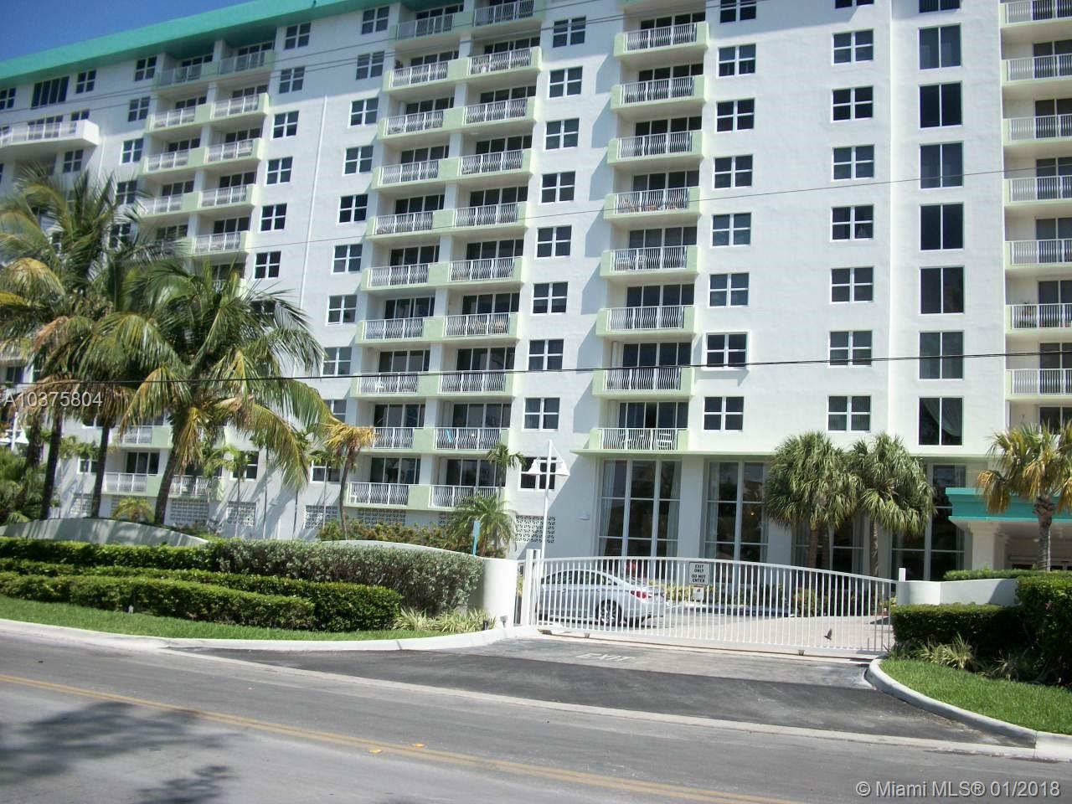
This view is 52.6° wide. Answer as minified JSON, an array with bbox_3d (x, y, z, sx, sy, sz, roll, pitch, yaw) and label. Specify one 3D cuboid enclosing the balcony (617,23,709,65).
[{"bbox_3d":[5.873,-16.495,50.048,4.500,1.200,1.000,0,-10,25],"label":"balcony"}]

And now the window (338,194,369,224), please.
[{"bbox_3d":[-9.385,-9.942,55.921,1.670,1.390,0.150,0,-10,25],"label":"window"}]

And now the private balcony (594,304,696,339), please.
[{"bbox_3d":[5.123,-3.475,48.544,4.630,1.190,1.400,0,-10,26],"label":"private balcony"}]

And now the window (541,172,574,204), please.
[{"bbox_3d":[1.066,-10.017,50.911,1.670,1.390,0.150,0,-10,25],"label":"window"}]

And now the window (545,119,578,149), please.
[{"bbox_3d":[1.260,-12.623,51.232,1.680,1.420,0.150,0,-10,26],"label":"window"}]

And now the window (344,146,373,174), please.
[{"bbox_3d":[-9.210,-12.561,56.361,1.680,1.420,0.150,0,-10,26],"label":"window"}]

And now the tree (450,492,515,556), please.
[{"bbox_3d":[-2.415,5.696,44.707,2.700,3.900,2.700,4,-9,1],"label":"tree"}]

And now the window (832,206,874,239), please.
[{"bbox_3d":[13.061,-7.356,44.679,1.670,1.390,0.150,0,-10,25],"label":"window"}]

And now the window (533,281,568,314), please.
[{"bbox_3d":[0.672,-4.834,50.824,1.760,1.480,0.140,0,-10,26],"label":"window"}]

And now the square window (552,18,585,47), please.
[{"bbox_3d":[1.623,-17.767,52.289,1.670,1.390,0.150,0,-10,25],"label":"square window"}]

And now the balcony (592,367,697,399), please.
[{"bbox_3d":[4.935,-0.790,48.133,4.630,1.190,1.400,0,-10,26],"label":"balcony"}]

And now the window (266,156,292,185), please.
[{"bbox_3d":[-14.122,-12.676,59.726,1.760,1.480,0.140,0,-10,26],"label":"window"}]

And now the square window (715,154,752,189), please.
[{"bbox_3d":[8.607,-9.982,47.113,1.680,1.420,0.150,0,-10,26],"label":"square window"}]

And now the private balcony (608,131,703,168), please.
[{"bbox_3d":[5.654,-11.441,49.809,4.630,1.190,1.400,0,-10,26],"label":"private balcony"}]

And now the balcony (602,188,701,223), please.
[{"bbox_3d":[5.359,-8.734,48.666,4.500,1.210,1.000,0,-10,25],"label":"balcony"}]

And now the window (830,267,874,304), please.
[{"bbox_3d":[12.898,-4.747,44.227,1.670,1.390,0.150,0,-10,25],"label":"window"}]

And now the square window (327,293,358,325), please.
[{"bbox_3d":[-9.794,-4.683,55.043,1.670,1.390,0.150,0,-10,25],"label":"square window"}]

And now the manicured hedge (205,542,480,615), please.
[{"bbox_3d":[-4.965,4.486,28.000,7.200,1.570,1.300,1,-9,17],"label":"manicured hedge"}]

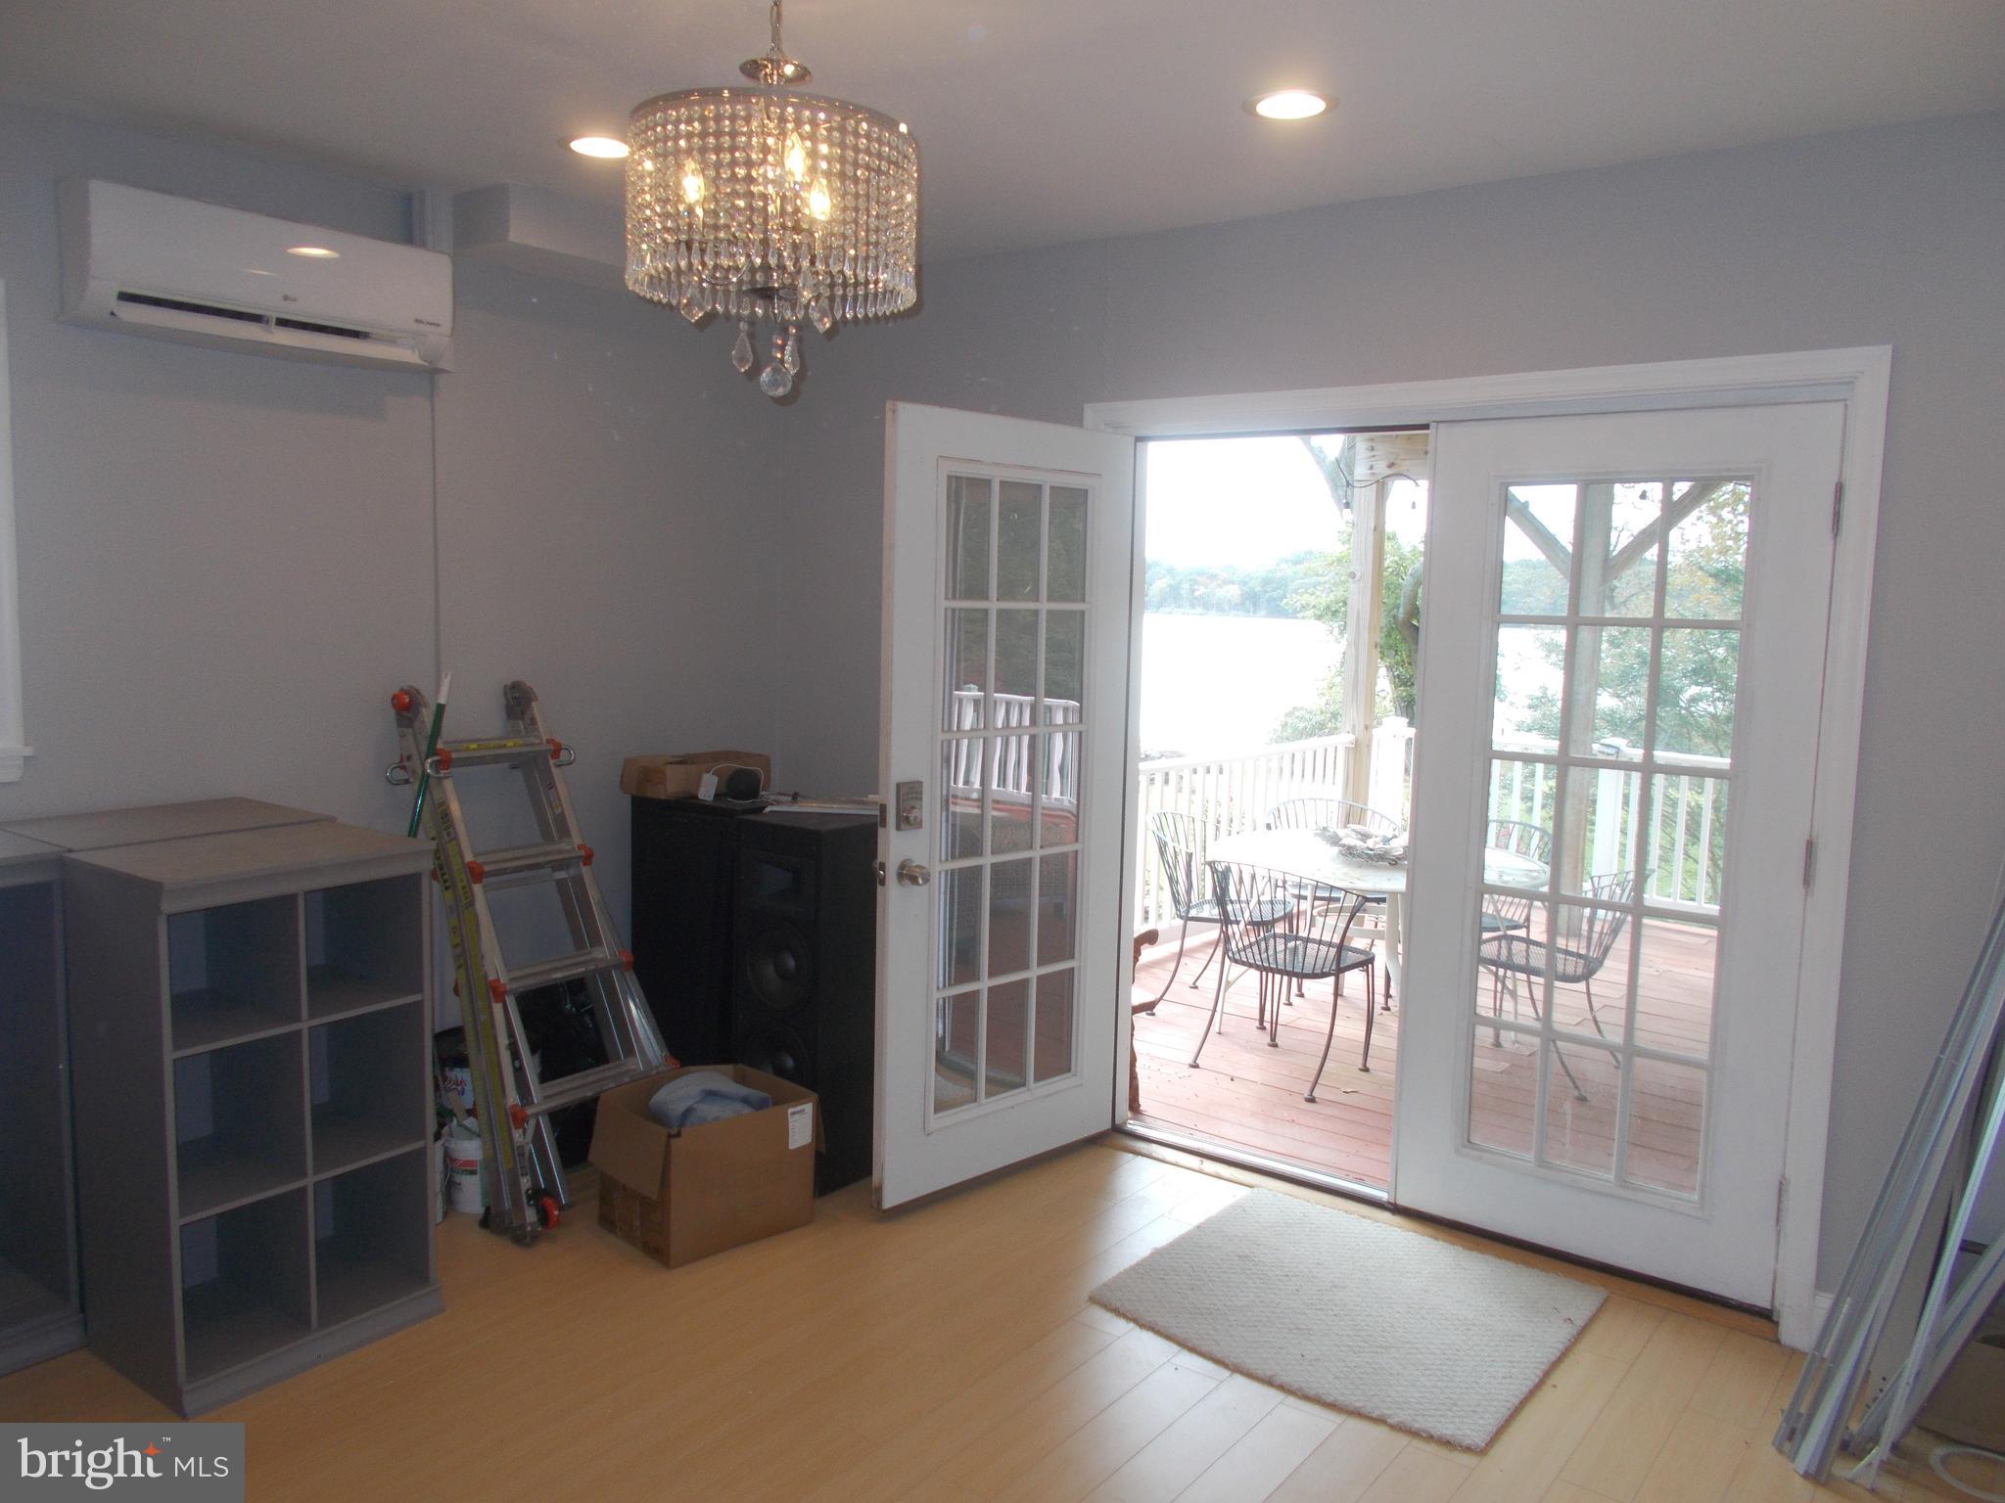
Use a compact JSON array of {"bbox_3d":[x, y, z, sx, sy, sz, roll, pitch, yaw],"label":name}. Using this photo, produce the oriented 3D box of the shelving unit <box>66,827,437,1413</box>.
[{"bbox_3d":[-1.566,0.717,3.176,0.450,1.031,0.557,6,8,36],"label":"shelving unit"}]

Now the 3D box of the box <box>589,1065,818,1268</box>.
[{"bbox_3d":[-0.750,1.021,3.763,0.438,0.338,0.343,-4,8,-42],"label":"box"}]

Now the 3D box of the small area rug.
[{"bbox_3d":[0.794,1.245,3.450,0.924,0.015,0.829,6,8,36],"label":"small area rug"}]

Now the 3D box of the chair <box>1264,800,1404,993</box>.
[{"bbox_3d":[1.524,0.642,6.758,0.577,0.796,0.567,2,6,6],"label":"chair"}]

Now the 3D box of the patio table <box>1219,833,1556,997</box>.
[{"bbox_3d":[1.429,0.777,5.856,1.323,0.716,1.323,6,8,36],"label":"patio table"}]

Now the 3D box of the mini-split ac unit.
[{"bbox_3d":[-1.729,-1.111,3.557,0.199,0.303,0.841,6,8,36],"label":"mini-split ac unit"}]

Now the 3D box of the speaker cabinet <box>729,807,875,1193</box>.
[{"bbox_3d":[-0.498,0.657,4.196,0.368,0.975,0.398,6,8,36],"label":"speaker cabinet"}]

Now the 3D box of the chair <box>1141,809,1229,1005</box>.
[{"bbox_3d":[0.911,0.679,6.293,0.567,0.796,0.577,4,7,26],"label":"chair"}]

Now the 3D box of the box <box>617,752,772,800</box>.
[{"bbox_3d":[-0.906,0.066,4.496,0.368,0.107,0.184,-5,9,-44],"label":"box"}]

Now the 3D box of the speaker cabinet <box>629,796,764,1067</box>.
[{"bbox_3d":[-0.808,0.619,4.443,0.408,0.985,0.388,6,8,36],"label":"speaker cabinet"}]

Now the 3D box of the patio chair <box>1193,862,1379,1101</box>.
[{"bbox_3d":[1.019,0.773,5.452,0.577,0.796,0.567,7,9,44],"label":"patio chair"}]

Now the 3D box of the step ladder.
[{"bbox_3d":[-1.210,0.490,3.940,0.229,1.393,0.567,-17,-7,35],"label":"step ladder"}]

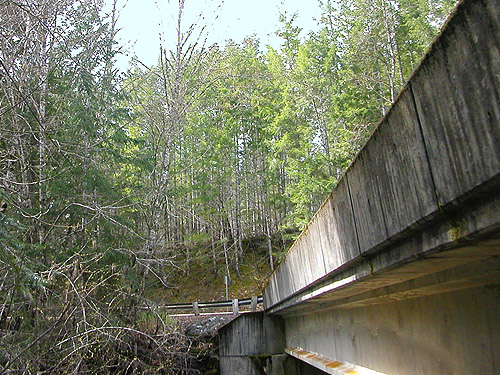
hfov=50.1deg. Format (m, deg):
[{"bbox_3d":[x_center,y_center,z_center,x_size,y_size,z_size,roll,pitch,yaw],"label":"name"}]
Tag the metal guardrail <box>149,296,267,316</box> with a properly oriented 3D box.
[{"bbox_3d":[-2.181,5.792,25.701,8.100,0.760,0.800,-14,-20,38],"label":"metal guardrail"}]

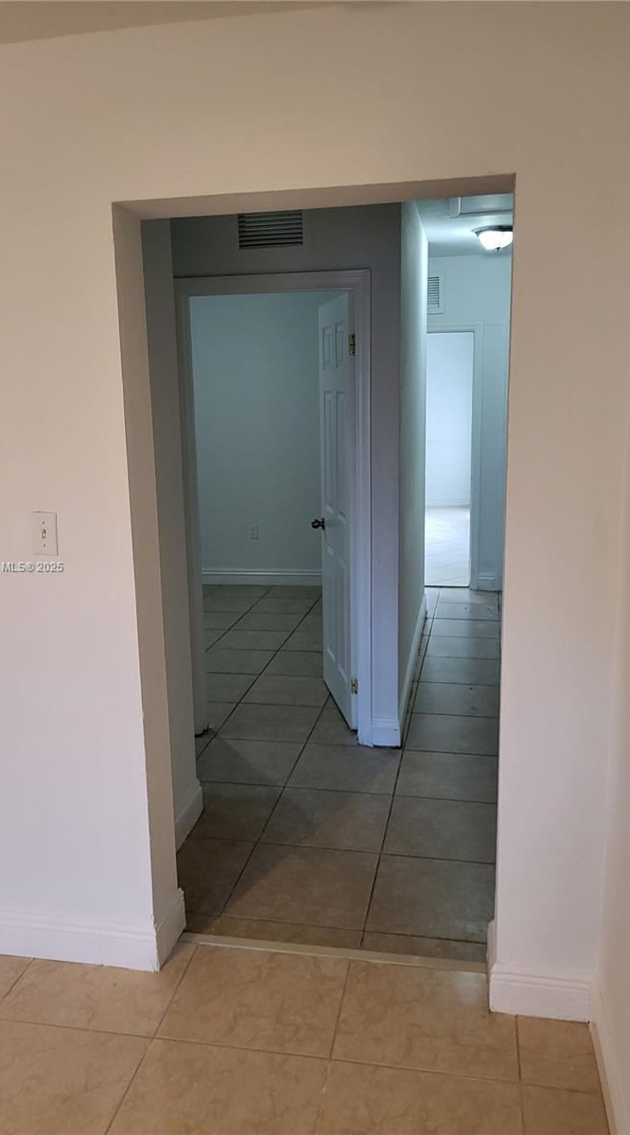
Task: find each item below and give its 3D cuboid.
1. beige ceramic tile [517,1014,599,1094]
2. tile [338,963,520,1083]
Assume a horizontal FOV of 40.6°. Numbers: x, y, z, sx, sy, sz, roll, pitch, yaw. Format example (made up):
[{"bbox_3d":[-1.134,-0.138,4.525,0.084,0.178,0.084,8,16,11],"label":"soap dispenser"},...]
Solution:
[{"bbox_3d":[0.602,1.209,2.120,0.185,0.010,0.230,1,12,10],"label":"beige ceramic tile"},{"bbox_3d":[0.299,1.185,2.260,0.456,0.010,0.399,1,12,10],"label":"tile"}]

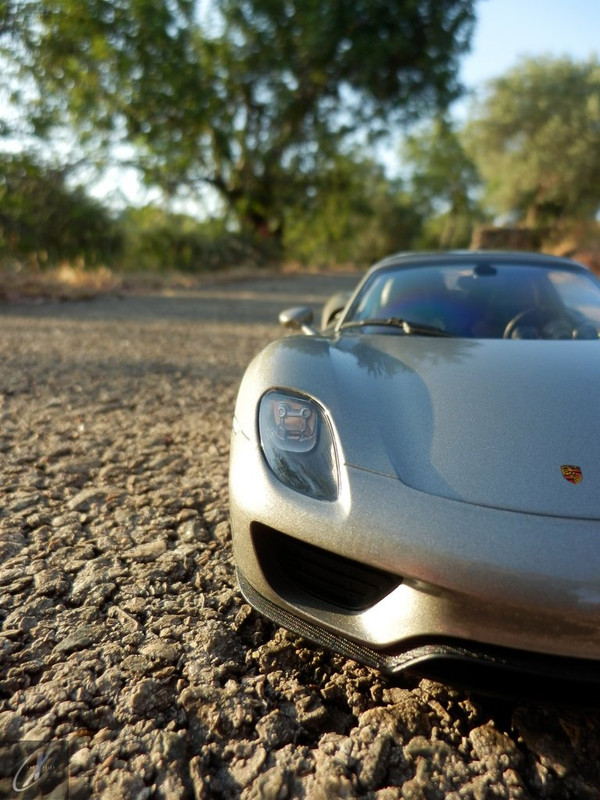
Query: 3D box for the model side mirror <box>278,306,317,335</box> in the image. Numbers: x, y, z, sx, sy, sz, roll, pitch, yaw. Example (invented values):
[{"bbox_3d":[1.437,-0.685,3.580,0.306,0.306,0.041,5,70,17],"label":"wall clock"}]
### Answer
[{"bbox_3d":[-0.001,-0.022,0.151,0.011,0.008,0.007,0,14,9],"label":"model side mirror"}]

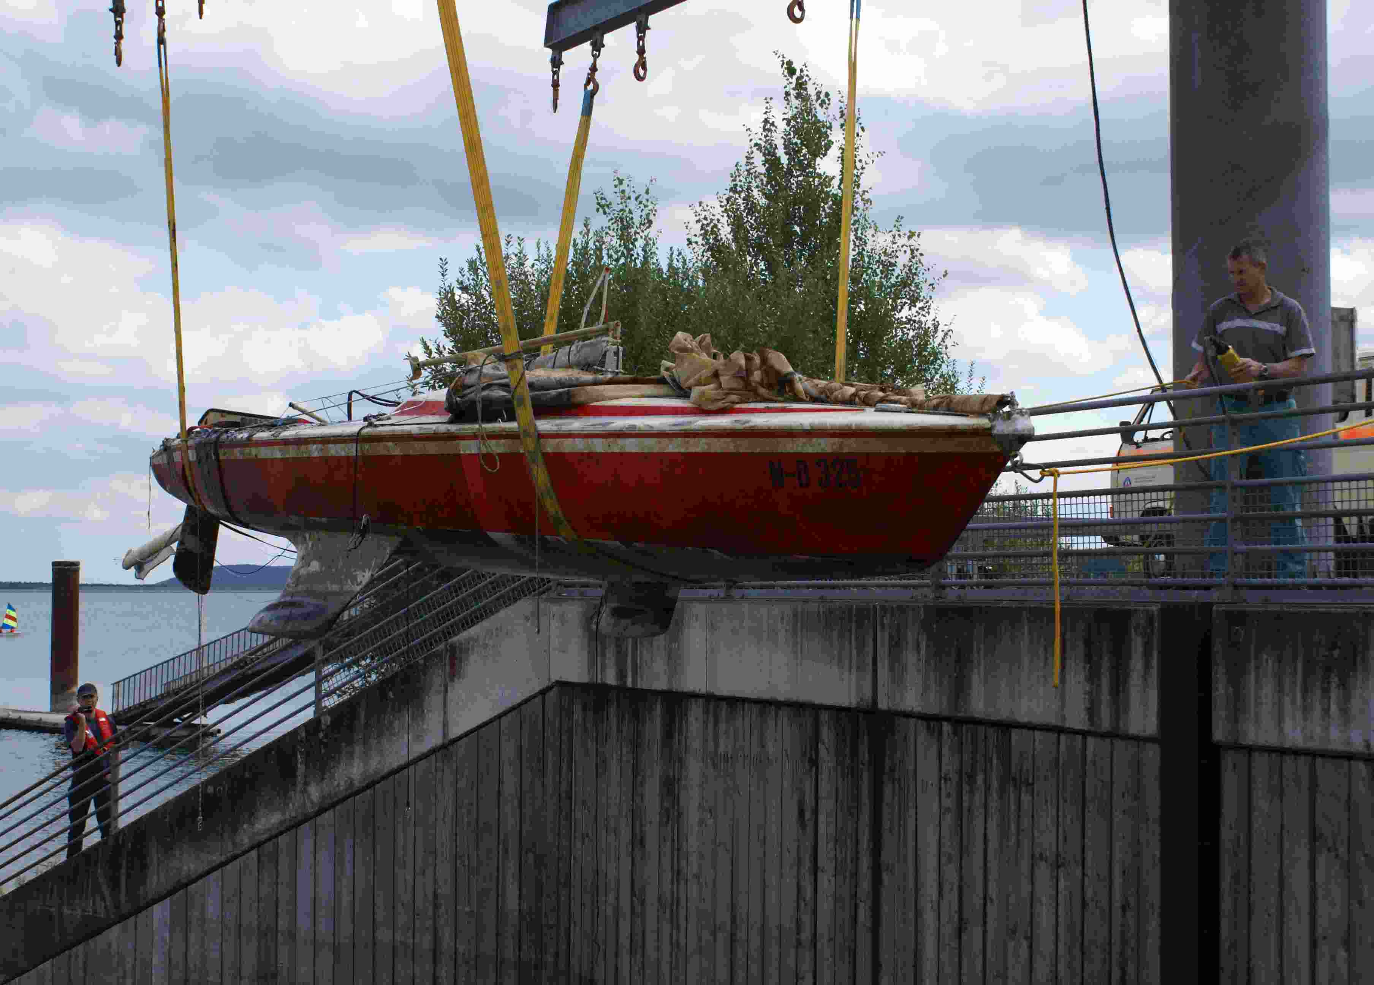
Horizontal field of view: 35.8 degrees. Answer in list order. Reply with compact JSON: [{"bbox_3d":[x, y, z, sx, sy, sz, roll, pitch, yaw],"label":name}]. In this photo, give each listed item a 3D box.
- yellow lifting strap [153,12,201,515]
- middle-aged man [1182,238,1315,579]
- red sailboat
[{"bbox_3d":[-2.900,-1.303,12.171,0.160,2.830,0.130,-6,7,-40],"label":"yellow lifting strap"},{"bbox_3d":[2.550,-0.255,9.671,0.600,1.770,0.450,-1,-3,27],"label":"middle-aged man"},{"bbox_3d":[-0.910,0.009,10.861,2.150,1.500,6.750,2,0,-40],"label":"red sailboat"}]

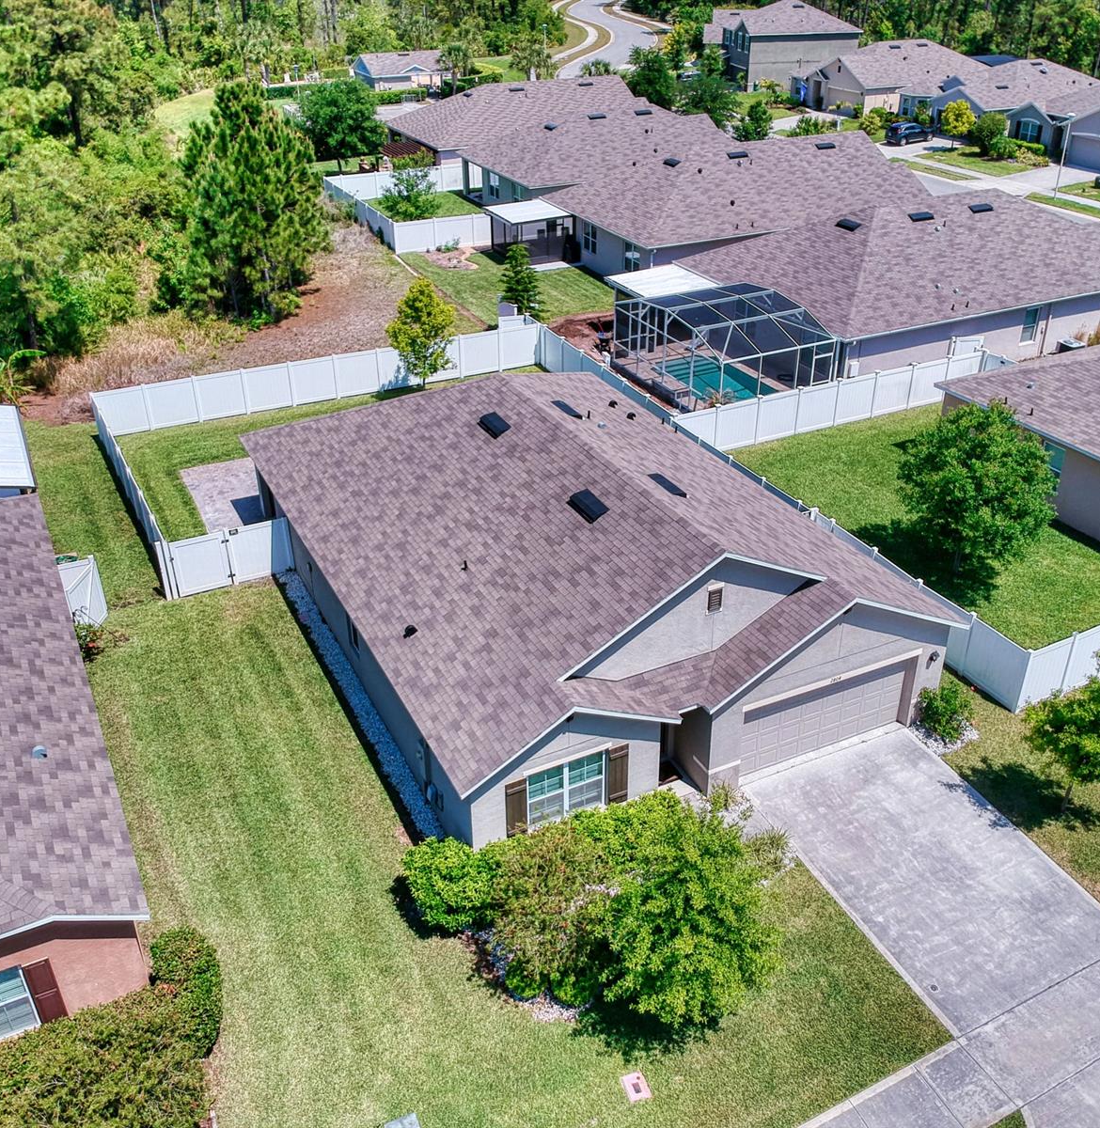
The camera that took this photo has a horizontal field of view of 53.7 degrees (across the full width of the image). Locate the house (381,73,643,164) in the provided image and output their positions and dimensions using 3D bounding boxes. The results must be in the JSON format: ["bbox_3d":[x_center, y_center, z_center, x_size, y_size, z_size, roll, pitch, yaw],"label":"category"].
[{"bbox_3d":[-2.365,-37.249,91.492,20.426,6.039,14.288,-14,32,-22],"label":"house"}]

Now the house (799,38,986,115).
[{"bbox_3d":[39.453,-55.564,122.731,20.980,6.107,13.888,-14,32,-22],"label":"house"}]

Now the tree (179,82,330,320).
[{"bbox_3d":[-14.292,-17.629,52.646,7.200,10.700,7.000,-14,34,-22],"label":"tree"}]

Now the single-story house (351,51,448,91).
[{"bbox_3d":[-16.304,-53.929,119.709,10.200,4.400,9.600,-14,34,-22],"label":"single-story house"}]

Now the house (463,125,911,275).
[{"bbox_3d":[10.444,-21.925,64.964,21.550,6.050,14.150,-14,32,-22],"label":"house"}]

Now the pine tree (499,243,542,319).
[{"bbox_3d":[-1.301,-13.483,52.538,2.400,3.950,2.400,-1,30,0],"label":"pine tree"}]

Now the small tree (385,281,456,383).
[{"bbox_3d":[-5.169,-9.339,44.616,2.900,4.600,2.800,0,31,0],"label":"small tree"}]

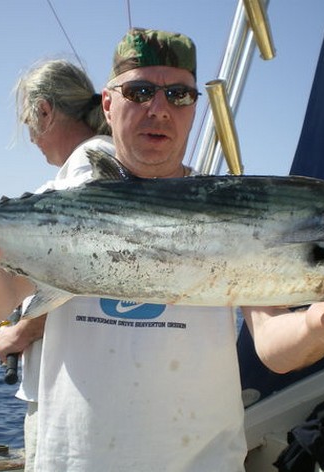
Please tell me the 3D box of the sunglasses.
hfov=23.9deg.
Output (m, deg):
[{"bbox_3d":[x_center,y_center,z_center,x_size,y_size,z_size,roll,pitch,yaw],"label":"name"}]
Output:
[{"bbox_3d":[-0.015,-0.252,1.376,0.145,0.043,0.145,5,7,-12],"label":"sunglasses"}]

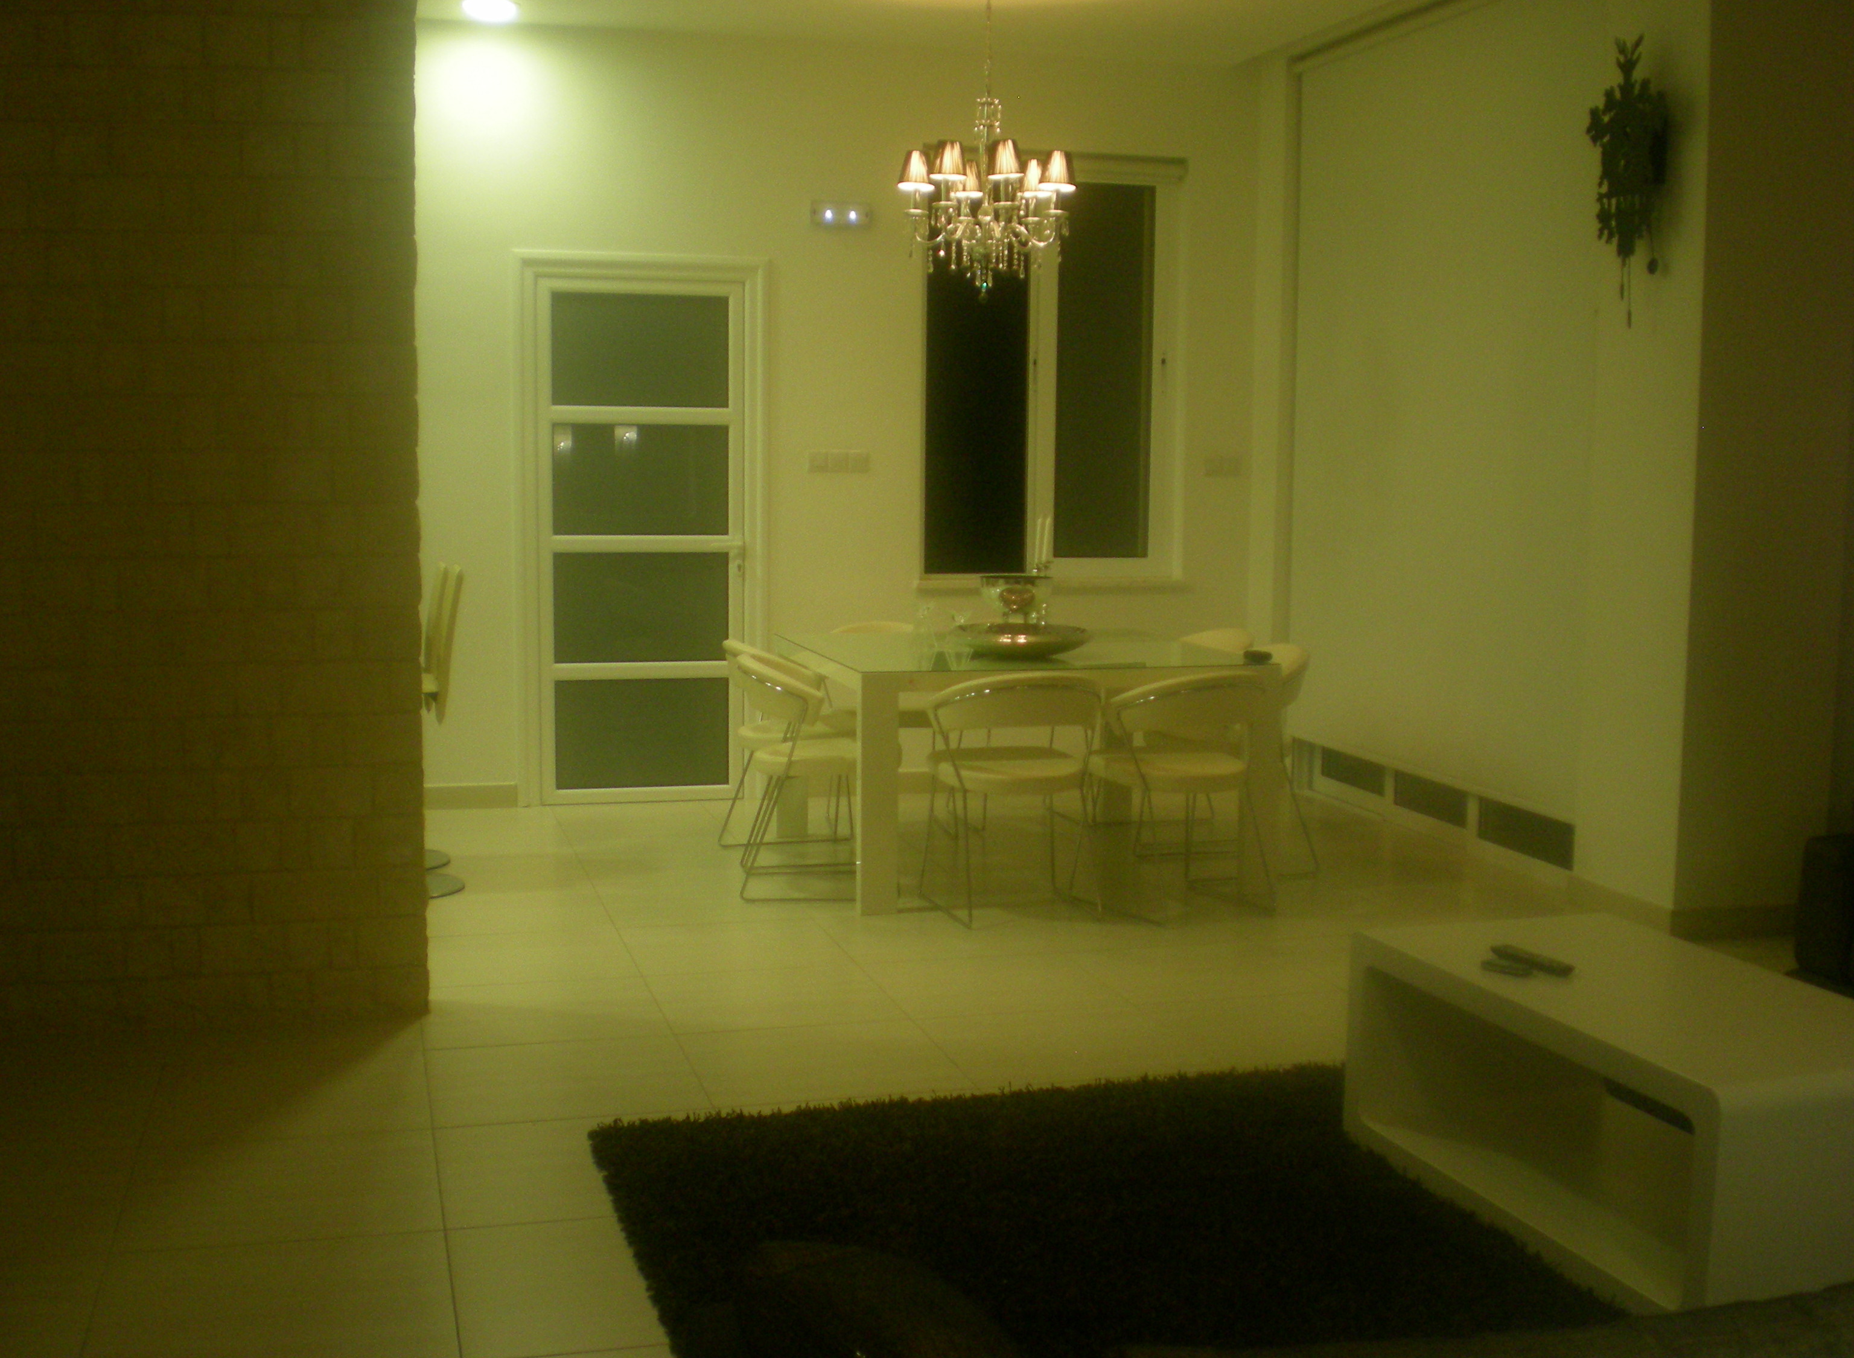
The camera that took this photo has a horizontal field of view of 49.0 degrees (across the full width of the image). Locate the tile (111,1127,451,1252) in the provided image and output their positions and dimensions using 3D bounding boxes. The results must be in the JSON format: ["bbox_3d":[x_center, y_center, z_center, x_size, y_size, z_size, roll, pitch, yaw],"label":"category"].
[{"bbox_3d":[-1.240,0.985,3.928,0.600,0.010,0.590,-1,7,-16],"label":"tile"}]

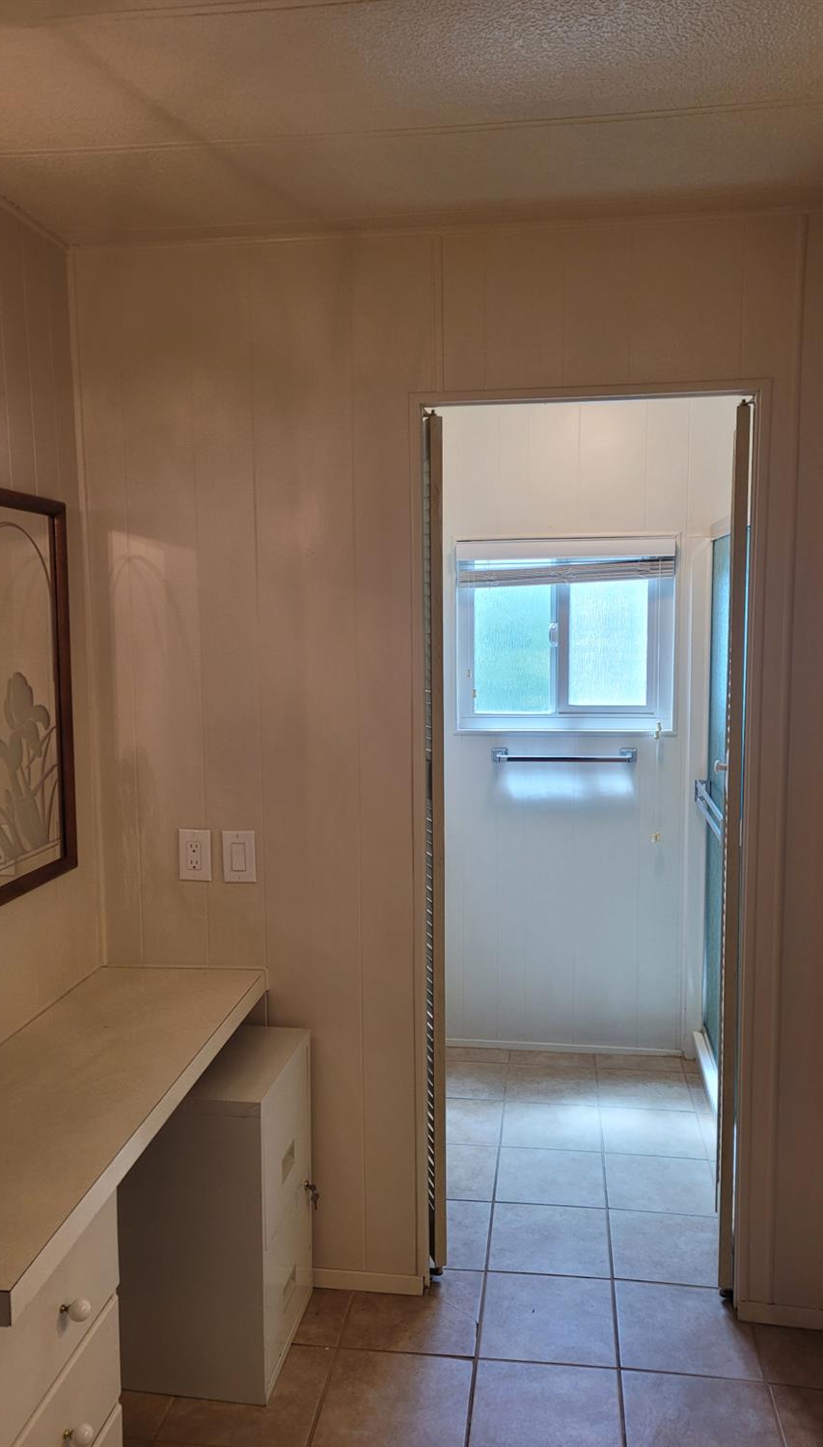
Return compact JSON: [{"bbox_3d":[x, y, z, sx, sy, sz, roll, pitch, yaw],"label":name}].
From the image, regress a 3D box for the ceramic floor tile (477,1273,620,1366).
[{"bbox_3d":[0.315,1.370,2.498,0.300,0.012,0.300,0,6,8],"label":"ceramic floor tile"}]

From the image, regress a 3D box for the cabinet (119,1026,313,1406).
[{"bbox_3d":[-0.494,1.054,2.419,0.460,0.650,0.382,0,6,9],"label":"cabinet"}]

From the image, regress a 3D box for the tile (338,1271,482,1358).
[{"bbox_3d":[0.010,1.369,2.539,0.300,0.012,0.300,0,6,8],"label":"tile"}]

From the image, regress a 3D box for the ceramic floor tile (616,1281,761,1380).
[{"bbox_3d":[0.619,1.372,2.456,0.300,0.012,0.300,0,6,8],"label":"ceramic floor tile"}]

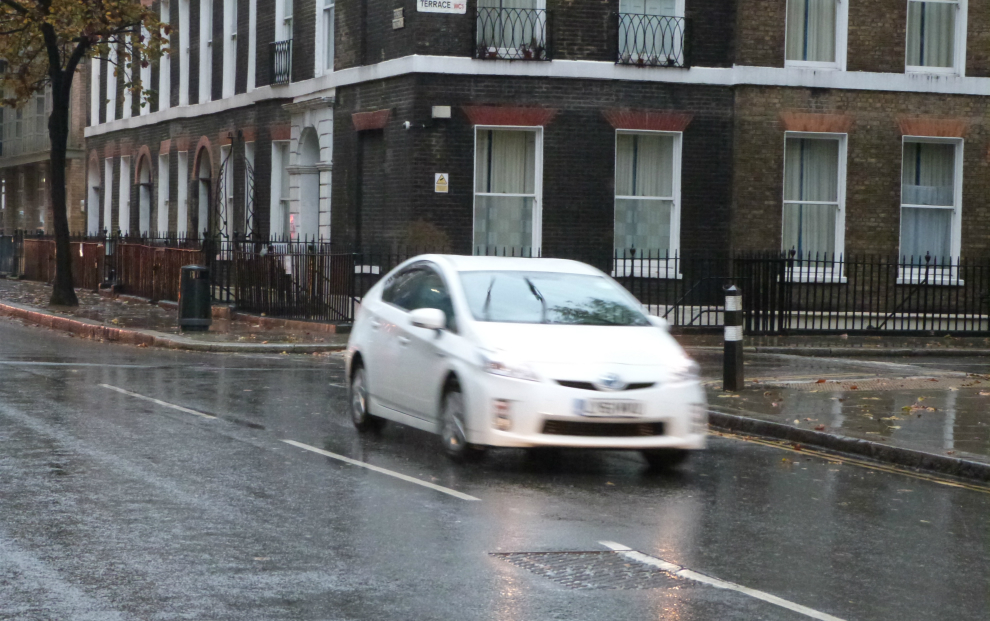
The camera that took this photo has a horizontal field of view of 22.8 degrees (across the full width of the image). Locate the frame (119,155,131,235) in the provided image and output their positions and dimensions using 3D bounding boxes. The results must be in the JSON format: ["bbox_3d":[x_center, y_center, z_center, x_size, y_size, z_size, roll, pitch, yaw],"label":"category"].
[{"bbox_3d":[-9.544,-2.823,64.145,0.250,2.350,1.250,0,2,-19],"label":"frame"}]

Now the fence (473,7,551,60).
[{"bbox_3d":[0.266,-4.525,40.462,1.366,0.863,0.180,1,2,-19],"label":"fence"}]

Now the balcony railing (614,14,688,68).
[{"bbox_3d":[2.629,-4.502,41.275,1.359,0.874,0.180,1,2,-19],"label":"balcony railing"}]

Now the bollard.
[{"bbox_3d":[2.437,0.279,25.056,0.150,1.080,0.150,2,2,37],"label":"bollard"}]

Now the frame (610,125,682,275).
[{"bbox_3d":[2.499,-1.745,40.852,1.200,2.450,0.250,0,2,-19],"label":"frame"}]

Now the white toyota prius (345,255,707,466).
[{"bbox_3d":[0.116,0.323,18.963,1.760,1.490,4.460,1,2,-18],"label":"white toyota prius"}]

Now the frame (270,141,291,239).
[{"bbox_3d":[-4.063,-2.150,47.914,0.250,2.300,1.420,0,2,-19],"label":"frame"}]

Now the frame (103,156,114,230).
[{"bbox_3d":[-10.327,-2.909,66.465,0.250,2.350,1.200,0,2,-19],"label":"frame"}]

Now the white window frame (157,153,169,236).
[{"bbox_3d":[-7.880,-2.600,59.218,0.250,2.300,1.200,0,2,-19],"label":"white window frame"}]

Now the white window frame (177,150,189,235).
[{"bbox_3d":[-7.157,-2.612,57.181,0.200,2.159,1.109,1,2,-19],"label":"white window frame"}]

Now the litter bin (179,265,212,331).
[{"bbox_3d":[-4.616,-0.197,37.957,0.502,1.019,0.502,1,2,-19],"label":"litter bin"}]

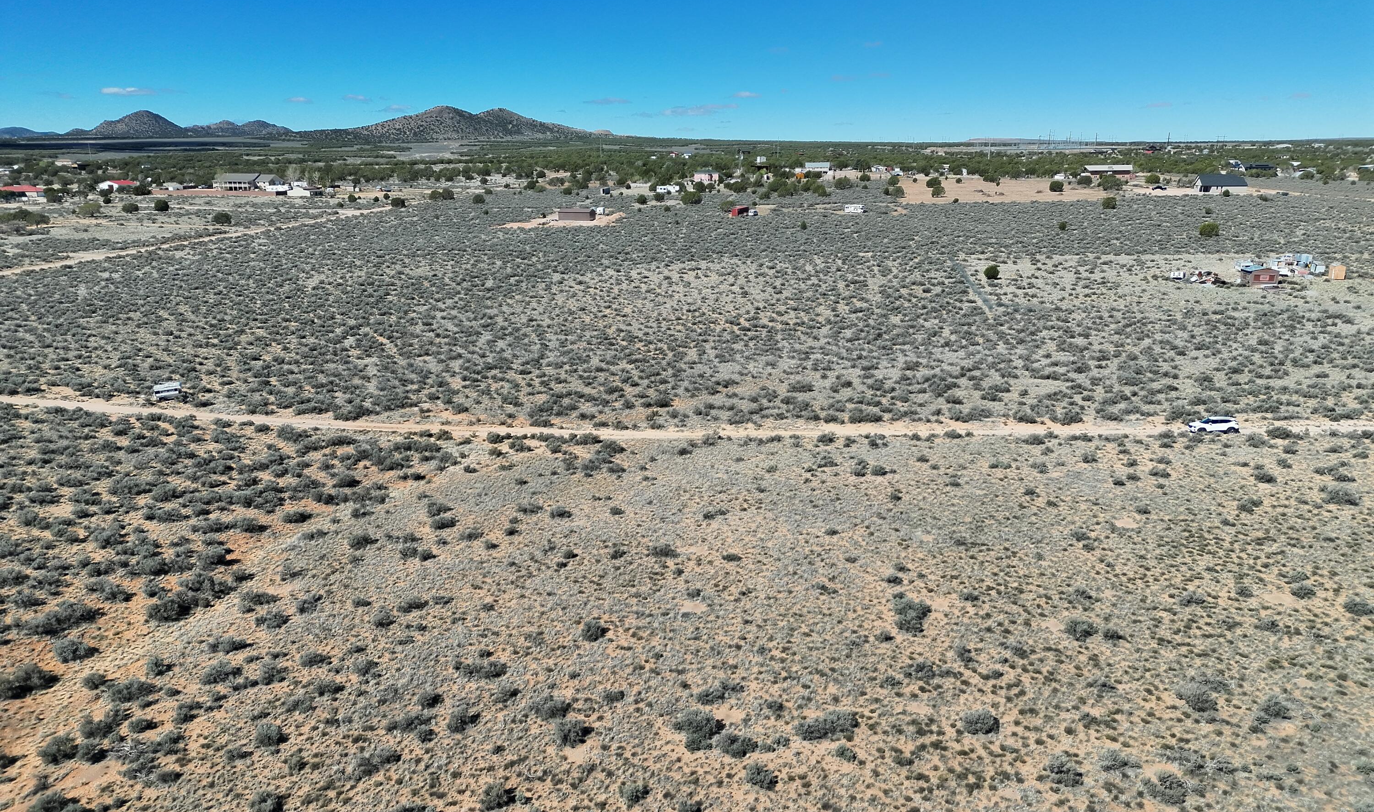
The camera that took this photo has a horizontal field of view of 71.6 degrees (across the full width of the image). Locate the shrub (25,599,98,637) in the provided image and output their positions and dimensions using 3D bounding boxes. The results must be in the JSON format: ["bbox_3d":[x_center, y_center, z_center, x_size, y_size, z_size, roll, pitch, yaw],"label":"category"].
[{"bbox_3d":[-38.318,12.687,58.154,3.900,1.200,2.600,-7,17,-23],"label":"shrub"}]

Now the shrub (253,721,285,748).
[{"bbox_3d":[-20.590,16.029,46.797,1.220,0.850,1.290,0,16,0],"label":"shrub"}]

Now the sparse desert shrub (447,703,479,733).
[{"bbox_3d":[-11.485,15.614,48.094,1.220,0.950,1.400,0,16,0],"label":"sparse desert shrub"}]

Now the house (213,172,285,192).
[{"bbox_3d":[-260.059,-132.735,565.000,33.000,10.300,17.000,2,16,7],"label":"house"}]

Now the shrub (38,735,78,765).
[{"bbox_3d":[-28.825,15.701,43.642,1.528,1.132,1.482,0,16,0],"label":"shrub"}]

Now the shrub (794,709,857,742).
[{"bbox_3d":[6.948,15.806,47.686,3.210,0.800,1.960,-3,16,-12],"label":"shrub"}]

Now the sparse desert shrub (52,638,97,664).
[{"bbox_3d":[-36.352,14.259,56.230,1.959,0.920,1.886,-11,19,-34],"label":"sparse desert shrub"}]

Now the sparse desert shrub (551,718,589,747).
[{"bbox_3d":[-5.923,16.440,48.448,1.659,0.900,1.636,-2,16,-8],"label":"sparse desert shrub"}]

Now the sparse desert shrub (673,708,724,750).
[{"bbox_3d":[0.533,15.781,47.221,2.400,1.100,2.580,0,16,0],"label":"sparse desert shrub"}]

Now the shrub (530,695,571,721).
[{"bbox_3d":[-6.768,14.958,47.294,1.954,0.728,1.896,0,16,0],"label":"shrub"}]

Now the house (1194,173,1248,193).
[{"bbox_3d":[234.315,-97.259,418.000,18.300,7.900,11.000,3,16,10],"label":"house"}]

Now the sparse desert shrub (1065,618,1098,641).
[{"bbox_3d":[24.290,13.550,58.626,1.901,1.000,1.996,7,17,24],"label":"sparse desert shrub"}]

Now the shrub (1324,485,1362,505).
[{"bbox_3d":[55.511,7.351,80.573,2.650,1.200,2.400,11,19,35],"label":"shrub"}]

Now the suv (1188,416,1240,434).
[{"bbox_3d":[50.652,1.938,91.500,4.550,1.630,1.840,-1,16,-2],"label":"suv"}]

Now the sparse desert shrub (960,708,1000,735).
[{"bbox_3d":[15.205,16.193,49.426,1.818,0.850,1.668,5,16,19],"label":"sparse desert shrub"}]

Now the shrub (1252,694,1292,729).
[{"bbox_3d":[30.997,15.842,50.314,1.647,1.050,1.811,11,19,34],"label":"shrub"}]

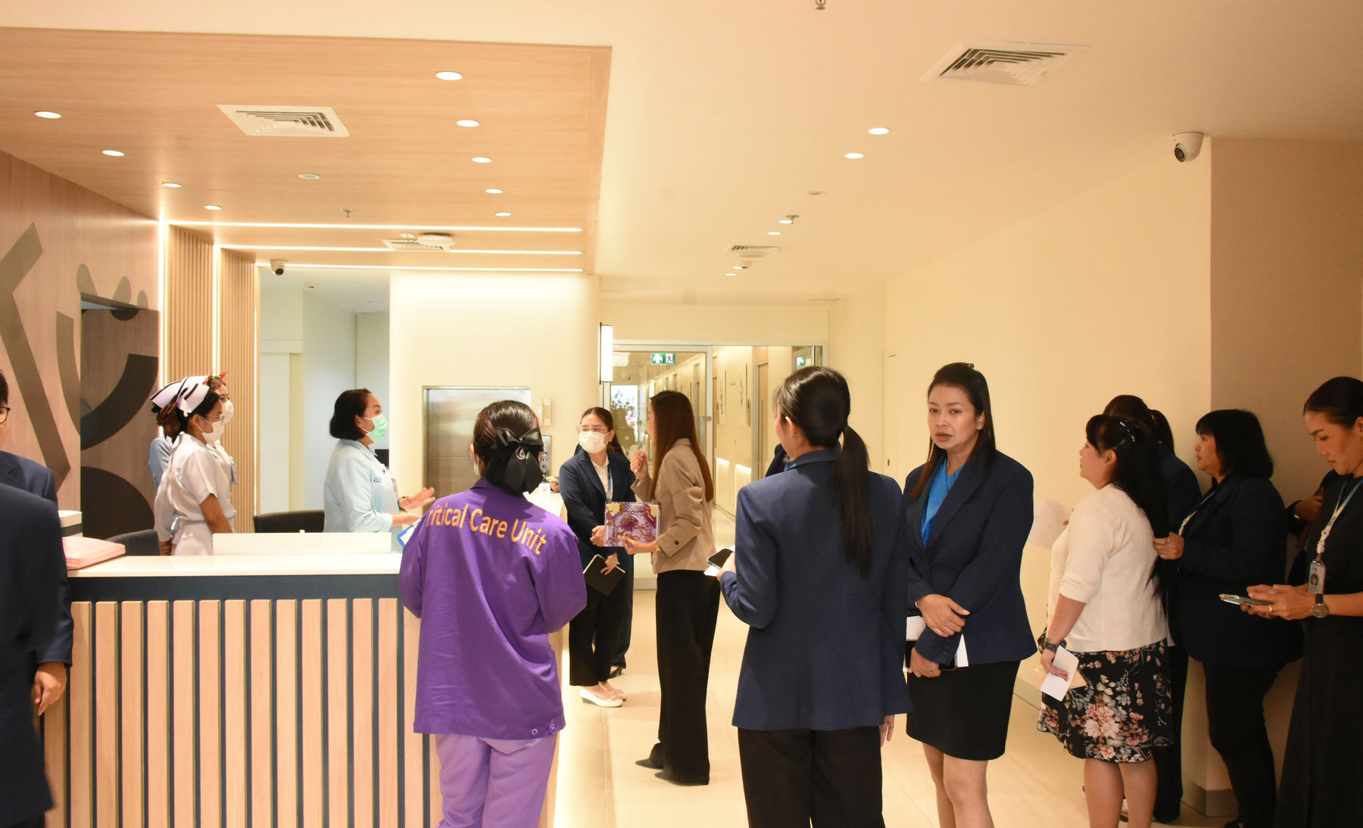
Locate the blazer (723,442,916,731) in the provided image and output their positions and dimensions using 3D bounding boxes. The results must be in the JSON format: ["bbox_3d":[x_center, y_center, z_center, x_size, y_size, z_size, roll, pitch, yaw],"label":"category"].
[{"bbox_3d":[0.344,0.441,2.900,0.460,0.690,0.320,0,0,-14],"label":"blazer"}]

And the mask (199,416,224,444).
[{"bbox_3d":[-2.223,0.084,5.400,0.090,0.130,0.140,0,0,-41],"label":"mask"}]

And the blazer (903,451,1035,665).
[{"bbox_3d":[0.785,0.389,3.120,0.300,0.600,0.440,0,0,-42],"label":"blazer"}]

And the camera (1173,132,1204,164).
[{"bbox_3d":[1.892,-0.994,4.240,0.115,0.100,0.110,0,0,-6],"label":"camera"}]

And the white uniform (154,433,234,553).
[{"bbox_3d":[-2.178,0.321,5.100,0.340,0.500,0.420,0,0,-26],"label":"white uniform"}]

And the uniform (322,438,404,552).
[{"bbox_3d":[-1.456,0.444,5.150,0.340,0.630,0.450,0,0,3],"label":"uniform"}]

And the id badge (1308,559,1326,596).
[{"bbox_3d":[1.490,0.386,2.660,0.010,0.092,0.056,0,0,-22],"label":"id badge"}]

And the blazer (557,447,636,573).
[{"bbox_3d":[-0.447,0.501,6.000,0.430,0.650,0.280,0,0,-38],"label":"blazer"}]

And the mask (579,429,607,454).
[{"bbox_3d":[-0.472,0.151,6.060,0.150,0.125,0.085,0,0,22],"label":"mask"}]

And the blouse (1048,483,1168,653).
[{"bbox_3d":[1.442,0.517,3.840,0.360,0.560,0.450,0,0,20],"label":"blouse"}]

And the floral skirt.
[{"bbox_3d":[1.442,0.949,3.860,0.400,0.450,0.430,0,0,26],"label":"floral skirt"}]

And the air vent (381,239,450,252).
[{"bbox_3d":[-1.654,-1.051,7.100,0.390,0.030,0.390,0,0,-5],"label":"air vent"}]

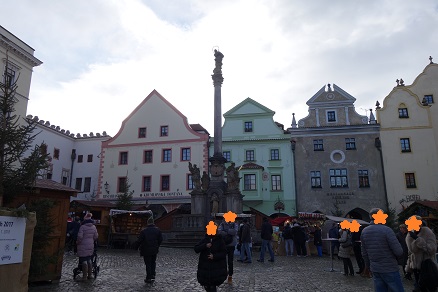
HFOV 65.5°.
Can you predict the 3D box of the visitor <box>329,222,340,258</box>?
[{"bbox_3d":[5.534,4.504,16.324,0.500,1.720,0.400,-9,-15,33],"label":"visitor"}]

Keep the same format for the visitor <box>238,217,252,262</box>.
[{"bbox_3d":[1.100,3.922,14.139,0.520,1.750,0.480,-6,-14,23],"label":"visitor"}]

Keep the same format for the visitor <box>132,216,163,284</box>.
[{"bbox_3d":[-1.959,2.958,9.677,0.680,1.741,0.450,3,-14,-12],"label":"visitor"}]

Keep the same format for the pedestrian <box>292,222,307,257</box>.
[{"bbox_3d":[4.148,4.843,17.555,0.600,1.675,0.420,-1,-14,3],"label":"pedestrian"}]

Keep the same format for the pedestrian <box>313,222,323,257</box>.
[{"bbox_3d":[4.917,4.647,17.019,0.380,1.700,0.450,-10,-16,36],"label":"pedestrian"}]

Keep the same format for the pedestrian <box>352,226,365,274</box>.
[{"bbox_3d":[4.724,3.501,11.706,0.500,1.681,0.550,8,-16,-30],"label":"pedestrian"}]

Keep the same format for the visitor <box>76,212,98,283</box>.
[{"bbox_3d":[-3.582,2.736,9.319,0.570,1.773,0.450,1,-14,-6],"label":"visitor"}]

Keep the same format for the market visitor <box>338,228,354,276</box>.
[{"bbox_3d":[4.056,3.192,10.746,0.450,1.680,0.480,5,-14,-23],"label":"market visitor"}]

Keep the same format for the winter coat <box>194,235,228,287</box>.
[{"bbox_3d":[-0.132,2.014,5.999,0.620,0.864,0.420,0,-13,0],"label":"winter coat"}]

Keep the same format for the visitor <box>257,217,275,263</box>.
[{"bbox_3d":[1.936,3.900,14.181,0.550,1.807,0.550,-10,-17,36],"label":"visitor"}]

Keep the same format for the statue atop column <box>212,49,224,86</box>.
[{"bbox_3d":[-0.058,-6.541,28.194,1.000,3.455,0.950,-2,-13,8],"label":"statue atop column"}]

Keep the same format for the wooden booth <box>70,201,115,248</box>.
[{"bbox_3d":[-7.977,4.720,20.717,2.400,2.750,2.400,-7,-14,26],"label":"wooden booth"}]

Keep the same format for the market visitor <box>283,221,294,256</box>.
[{"bbox_3d":[3.553,4.729,17.437,0.550,1.720,0.420,-2,-13,6],"label":"market visitor"}]

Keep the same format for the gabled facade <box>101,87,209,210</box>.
[{"bbox_3d":[-7.712,2.189,43.965,14.503,18.379,4.000,-4,-13,14],"label":"gabled facade"}]

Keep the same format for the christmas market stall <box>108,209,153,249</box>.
[{"bbox_3d":[-5.326,5.081,20.877,2.500,2.270,1.800,2,-14,-10],"label":"christmas market stall"}]

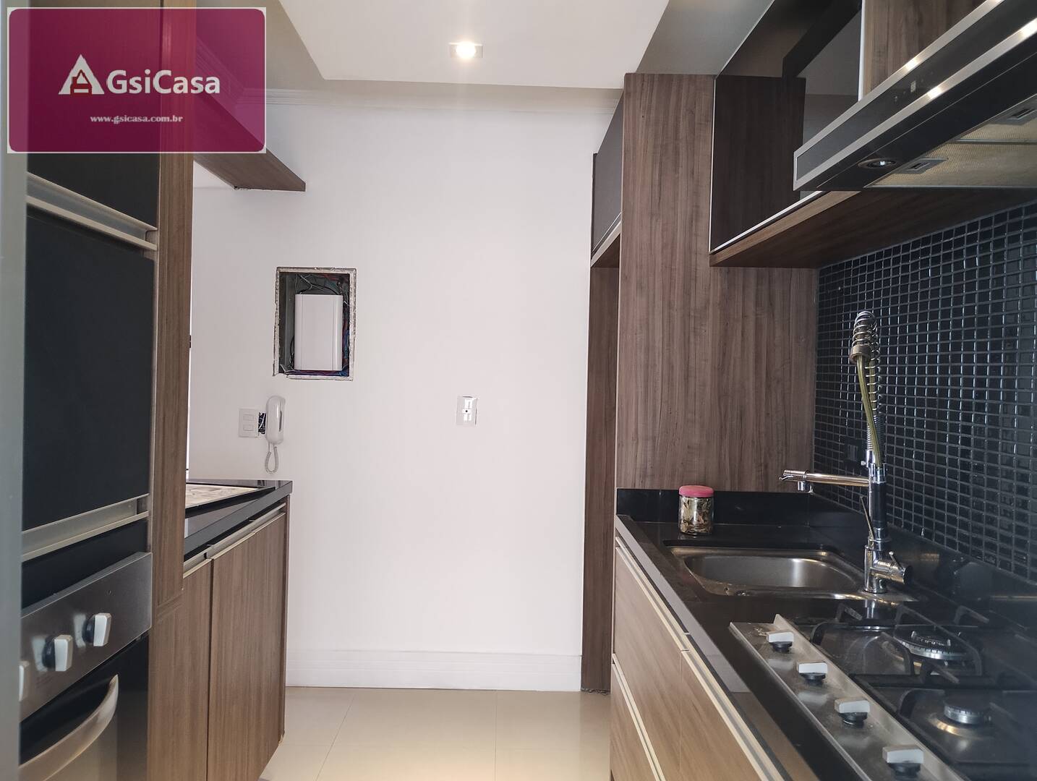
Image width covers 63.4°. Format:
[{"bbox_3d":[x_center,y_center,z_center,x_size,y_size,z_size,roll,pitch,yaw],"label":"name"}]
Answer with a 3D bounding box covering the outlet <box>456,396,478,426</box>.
[{"bbox_3d":[-0.212,0.085,3.444,0.078,0.118,0.011,1,1,-1],"label":"outlet"}]

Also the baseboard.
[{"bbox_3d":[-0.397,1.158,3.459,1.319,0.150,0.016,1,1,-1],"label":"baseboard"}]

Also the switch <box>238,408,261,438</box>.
[{"bbox_3d":[-1.103,0.134,3.431,0.077,0.118,0.011,1,1,-1],"label":"switch"}]

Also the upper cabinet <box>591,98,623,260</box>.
[{"bbox_3d":[0.586,-0.725,3.016,0.550,0.442,0.841,1,1,-1],"label":"upper cabinet"}]

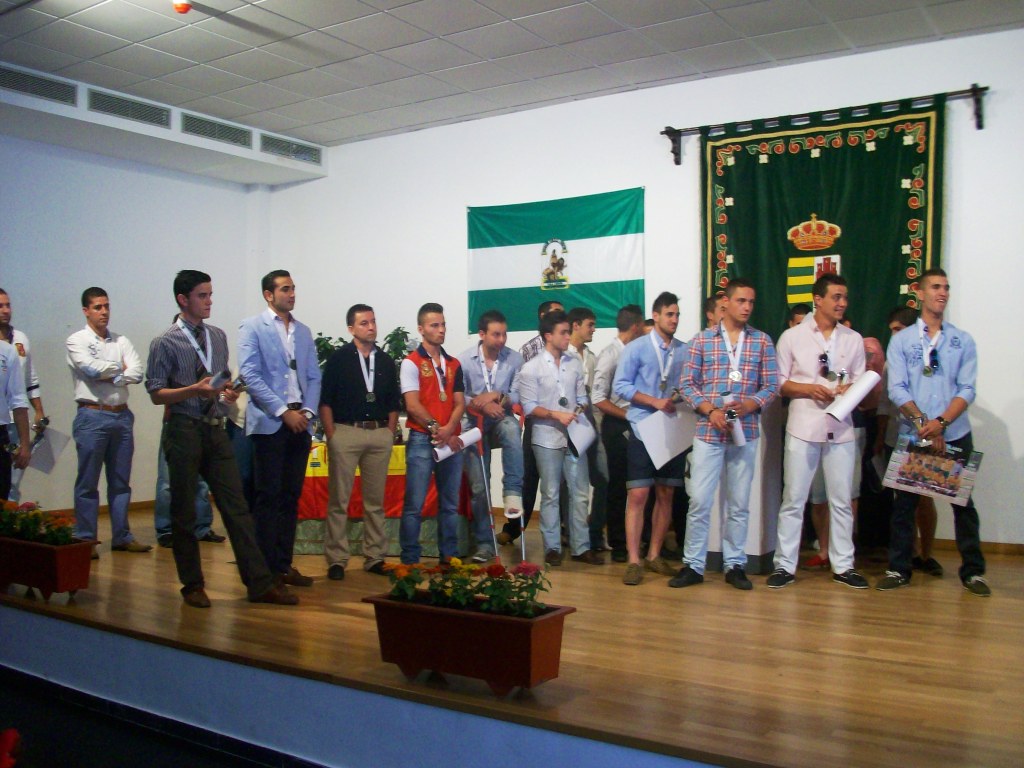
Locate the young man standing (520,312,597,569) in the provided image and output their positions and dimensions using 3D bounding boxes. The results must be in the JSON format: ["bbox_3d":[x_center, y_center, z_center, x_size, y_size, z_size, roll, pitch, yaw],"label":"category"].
[{"bbox_3d":[0.301,0.342,6.800,0.500,1.690,0.420,0,0,-25],"label":"young man standing"}]

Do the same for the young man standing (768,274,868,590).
[{"bbox_3d":[1.813,0.268,5.950,0.560,1.820,0.340,0,0,-2],"label":"young man standing"}]

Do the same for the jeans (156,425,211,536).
[{"bbox_3d":[-2.442,0.682,7.500,0.430,0.954,0.330,-1,1,-45],"label":"jeans"}]

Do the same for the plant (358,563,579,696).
[{"bbox_3d":[-0.175,0.935,3.950,0.820,0.500,0.330,0,0,33],"label":"plant"}]

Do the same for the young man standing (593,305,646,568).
[{"bbox_3d":[0.787,0.315,6.850,0.400,1.735,0.480,0,0,20],"label":"young man standing"}]

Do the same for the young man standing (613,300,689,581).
[{"bbox_3d":[0.856,0.317,6.130,0.520,1.740,0.420,0,0,-23],"label":"young man standing"}]

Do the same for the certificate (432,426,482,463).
[{"bbox_3d":[-0.342,0.380,6.320,0.300,0.075,0.075,-27,10,-20],"label":"certificate"}]

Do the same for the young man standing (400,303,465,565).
[{"bbox_3d":[-0.533,0.320,6.740,0.440,1.740,0.320,0,0,-30],"label":"young man standing"}]

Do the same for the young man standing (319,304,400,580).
[{"bbox_3d":[-0.960,0.345,6.330,0.530,1.690,0.360,0,0,-22],"label":"young man standing"}]

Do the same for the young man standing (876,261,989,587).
[{"bbox_3d":[2.425,0.263,5.800,0.620,1.840,0.430,0,0,15],"label":"young man standing"}]

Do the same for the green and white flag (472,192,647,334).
[{"bbox_3d":[0.348,-1.025,8.650,1.750,1.155,0.030,0,0,33],"label":"green and white flag"}]

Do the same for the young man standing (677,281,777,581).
[{"bbox_3d":[1.291,0.287,5.970,0.570,1.800,0.420,0,0,3],"label":"young man standing"}]

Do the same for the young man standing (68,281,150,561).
[{"bbox_3d":[-2.888,0.250,7.180,0.540,1.890,0.360,0,0,-45],"label":"young man standing"}]

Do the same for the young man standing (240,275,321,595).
[{"bbox_3d":[-1.415,0.250,6.150,0.340,1.880,0.480,0,0,44],"label":"young man standing"}]

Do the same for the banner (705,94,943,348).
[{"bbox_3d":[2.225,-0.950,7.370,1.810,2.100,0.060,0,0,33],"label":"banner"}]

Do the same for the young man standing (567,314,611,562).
[{"bbox_3d":[0.474,0.317,7.280,0.400,1.740,0.500,0,0,38],"label":"young man standing"}]

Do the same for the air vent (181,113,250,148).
[{"bbox_3d":[-2.640,-2.272,9.020,0.040,0.175,0.790,0,0,33],"label":"air vent"}]

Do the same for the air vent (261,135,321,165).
[{"bbox_3d":[-2.120,-2.250,9.640,0.040,0.175,0.820,0,0,33],"label":"air vent"}]

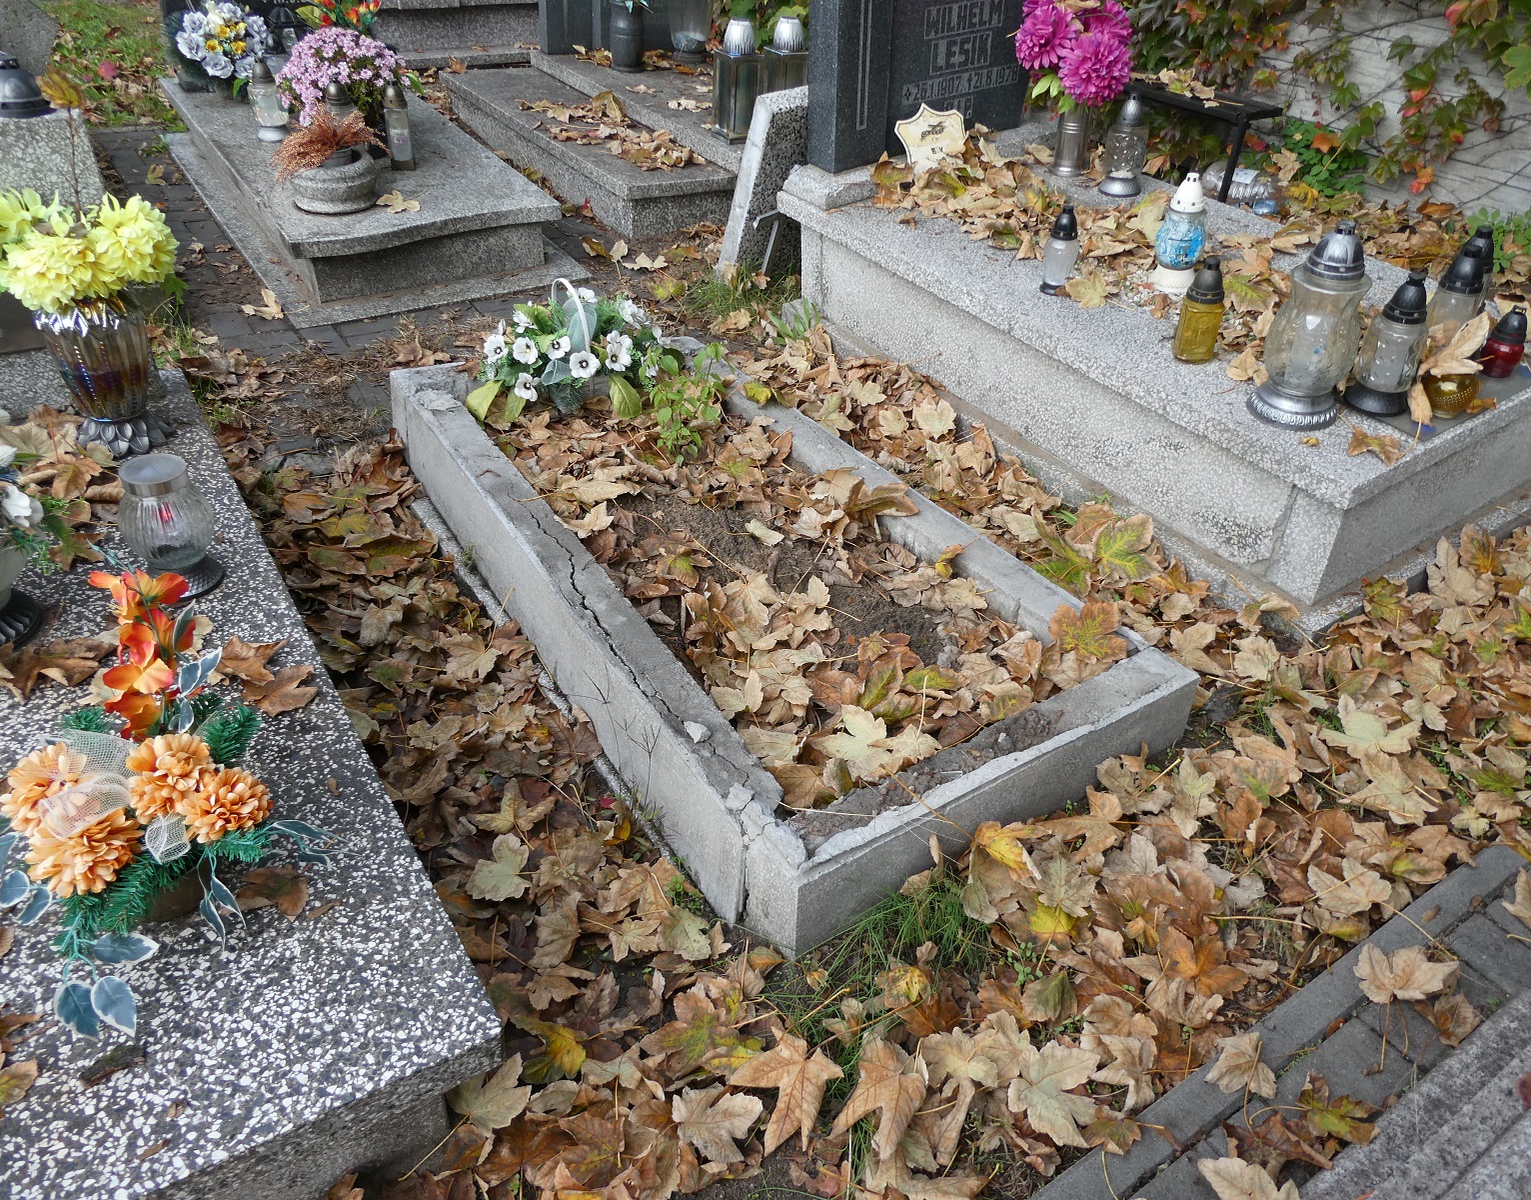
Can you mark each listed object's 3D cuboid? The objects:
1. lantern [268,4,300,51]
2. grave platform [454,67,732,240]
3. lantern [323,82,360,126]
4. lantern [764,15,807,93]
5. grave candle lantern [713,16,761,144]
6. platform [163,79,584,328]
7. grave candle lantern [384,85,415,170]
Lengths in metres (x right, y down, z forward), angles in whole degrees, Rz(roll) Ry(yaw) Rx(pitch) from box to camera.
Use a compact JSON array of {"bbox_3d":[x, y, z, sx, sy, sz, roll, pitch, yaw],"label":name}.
[{"bbox_3d":[-2.026,-2.399,4.644,0.155,0.190,0.155,-20,43,-27],"label":"lantern"},{"bbox_3d":[-0.796,-1.908,4.583,0.440,0.175,1.840,-20,43,-27],"label":"grave platform"},{"bbox_3d":[-1.443,-1.621,3.758,0.100,0.249,0.100,-20,43,-27],"label":"lantern"},{"bbox_3d":[0.082,-1.916,4.059,0.132,0.395,0.132,-18,42,-25],"label":"lantern"},{"bbox_3d":[-0.098,-1.873,3.994,0.132,0.395,0.132,-18,42,-24],"label":"grave candle lantern"},{"bbox_3d":[-1.543,-1.578,4.048,0.918,0.240,2.164,-19,42,-27],"label":"platform"},{"bbox_3d":[-1.204,-1.546,3.625,0.078,0.245,0.078,-21,42,-27],"label":"grave candle lantern"}]

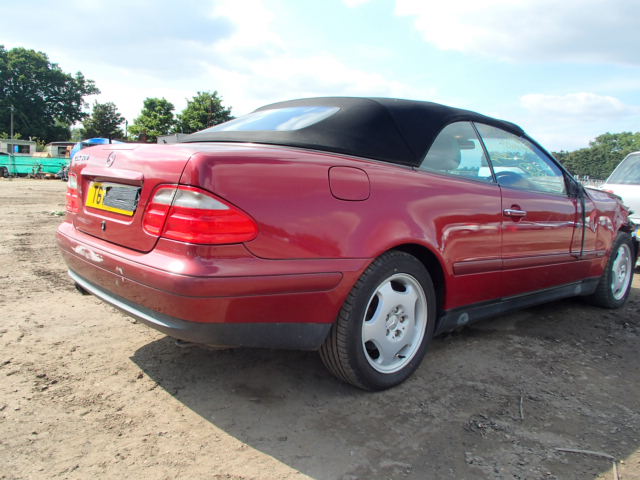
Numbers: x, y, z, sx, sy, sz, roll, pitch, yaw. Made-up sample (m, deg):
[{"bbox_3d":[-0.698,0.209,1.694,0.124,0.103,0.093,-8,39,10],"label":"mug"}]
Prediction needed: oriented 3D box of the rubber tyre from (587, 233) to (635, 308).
[{"bbox_3d":[2.263,0.240,4.056,0.616,0.616,0.215,-3,9,-42],"label":"rubber tyre"}]

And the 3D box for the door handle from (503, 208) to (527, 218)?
[{"bbox_3d":[1.030,-0.141,2.754,0.235,0.042,0.045,-3,9,-42],"label":"door handle"}]

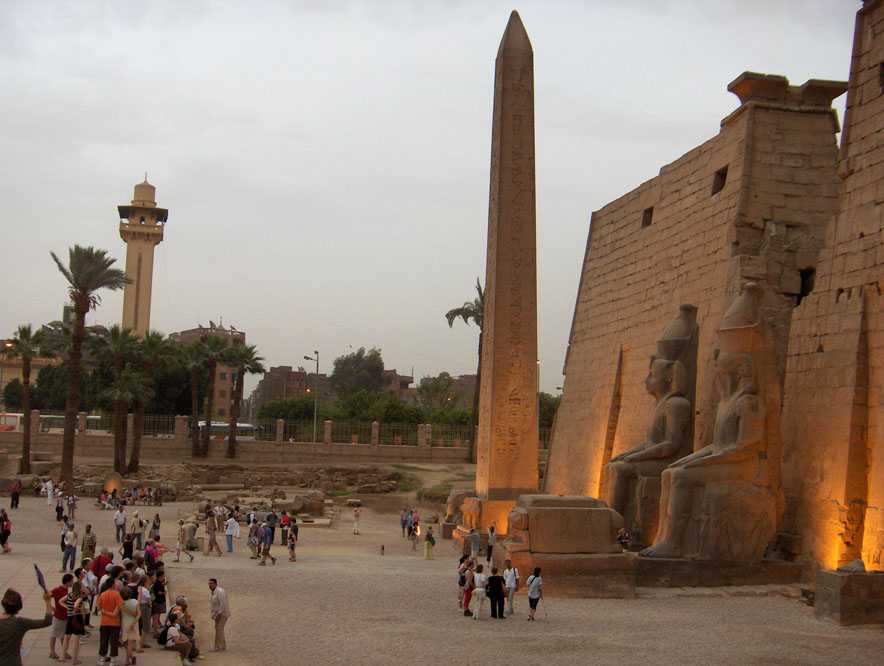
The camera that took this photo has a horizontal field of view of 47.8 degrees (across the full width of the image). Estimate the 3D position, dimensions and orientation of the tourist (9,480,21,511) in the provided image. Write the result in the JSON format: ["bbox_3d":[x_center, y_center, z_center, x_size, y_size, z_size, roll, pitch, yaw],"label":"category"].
[{"bbox_3d":[-24.426,9.242,57.000,0.600,1.721,0.400,-1,-8,18],"label":"tourist"}]

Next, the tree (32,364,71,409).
[{"bbox_3d":[-41.386,6.641,106.000,4.400,6.400,4.400,4,-6,-23],"label":"tree"}]

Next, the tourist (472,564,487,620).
[{"bbox_3d":[1.171,8.038,30.900,0.460,1.710,0.340,-1,-6,17],"label":"tourist"}]

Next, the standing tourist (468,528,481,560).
[{"bbox_3d":[1.515,9.940,46.500,0.450,1.623,0.500,-1,-8,18],"label":"standing tourist"}]

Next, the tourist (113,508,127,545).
[{"bbox_3d":[-14.299,8.526,44.300,0.570,1.660,0.380,2,-8,-6],"label":"tourist"}]

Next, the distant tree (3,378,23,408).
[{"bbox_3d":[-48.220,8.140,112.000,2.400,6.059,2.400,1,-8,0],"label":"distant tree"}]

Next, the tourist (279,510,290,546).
[{"bbox_3d":[-7.651,9.541,48.694,0.520,1.700,0.350,0,-7,11],"label":"tourist"}]

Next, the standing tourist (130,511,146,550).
[{"bbox_3d":[-12.869,8.383,42.300,0.580,1.680,0.380,3,-6,-20],"label":"standing tourist"}]

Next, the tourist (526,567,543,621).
[{"bbox_3d":[2.865,8.069,30.900,0.520,1.660,0.420,2,-6,-6],"label":"tourist"}]

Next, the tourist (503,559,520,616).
[{"bbox_3d":[2.243,8.220,32.215,0.550,1.760,0.360,-1,-7,18],"label":"tourist"}]

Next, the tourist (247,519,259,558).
[{"bbox_3d":[-7.843,8.559,41.400,0.500,1.650,0.480,2,-8,-5],"label":"tourist"}]

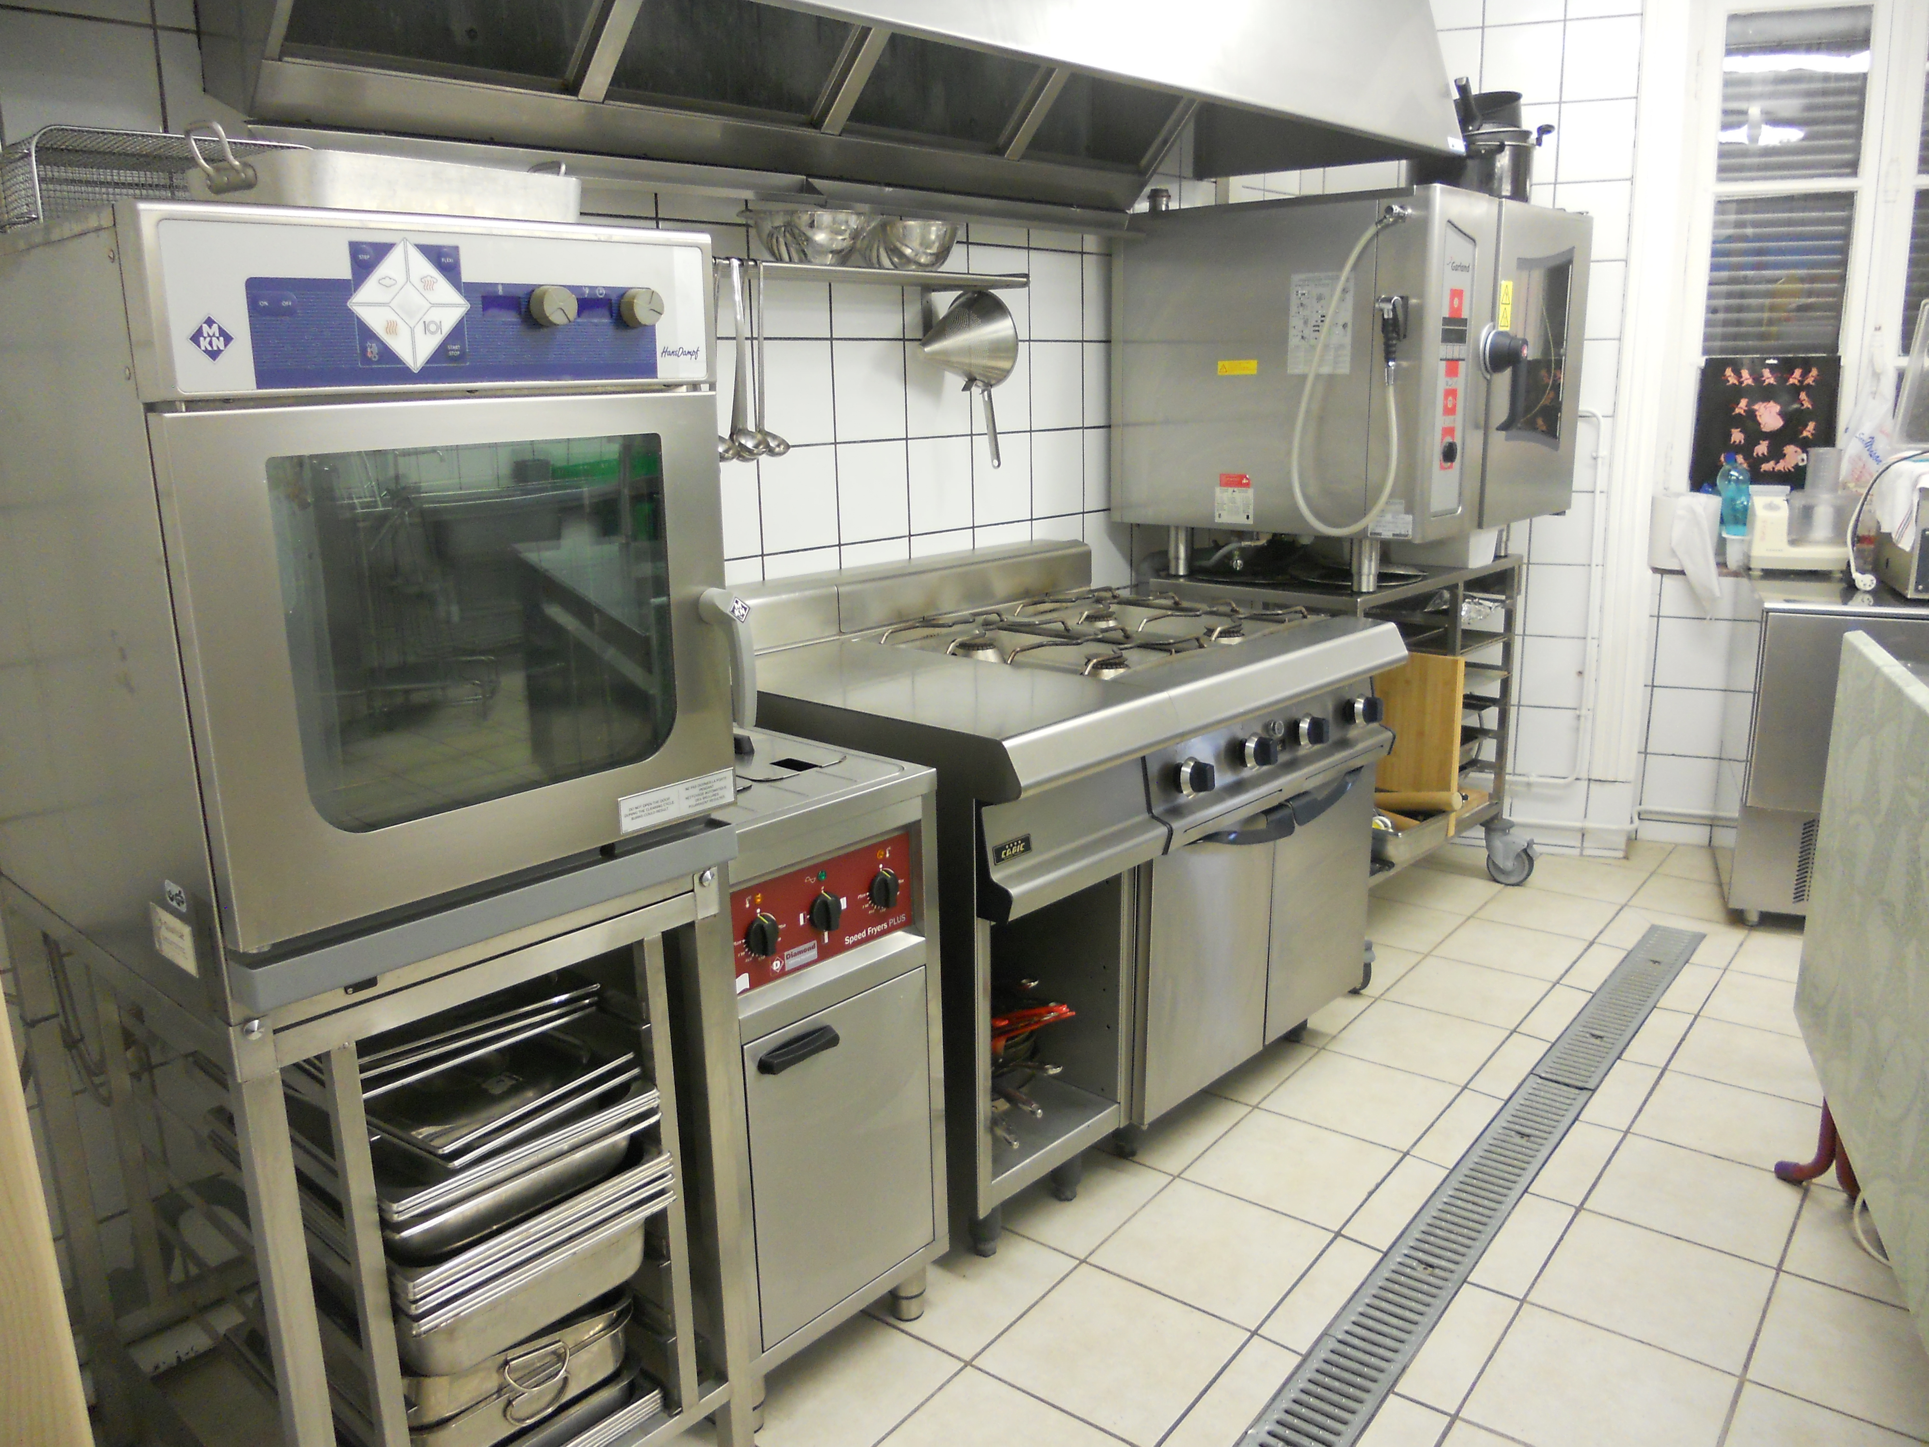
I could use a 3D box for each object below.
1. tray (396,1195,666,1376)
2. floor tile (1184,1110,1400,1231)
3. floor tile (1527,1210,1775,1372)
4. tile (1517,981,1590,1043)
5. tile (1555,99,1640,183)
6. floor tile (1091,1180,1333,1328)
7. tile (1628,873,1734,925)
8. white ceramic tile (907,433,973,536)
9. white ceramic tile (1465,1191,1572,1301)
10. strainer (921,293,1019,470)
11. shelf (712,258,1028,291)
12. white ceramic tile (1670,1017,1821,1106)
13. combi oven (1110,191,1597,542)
[{"bbox_3d":[-0.639,0.589,1.812,0.530,0.100,0.325,10,17,40],"label":"tray"},{"bbox_3d":[0.593,0.803,2.713,0.303,0.010,0.305,9,17,36],"label":"floor tile"},{"bbox_3d":[1.076,0.882,2.349,0.303,0.010,0.305,9,17,36],"label":"floor tile"},{"bbox_3d":[1.284,0.630,3.273,0.078,0.010,0.303,9,16,36],"label":"tile"},{"bbox_3d":[1.631,-1.499,3.882,0.187,0.199,0.008,4,14,19],"label":"tile"},{"bbox_3d":[0.407,0.866,2.468,0.303,0.010,0.305,9,17,36],"label":"floor tile"},{"bbox_3d":[1.931,0.467,3.915,0.293,0.010,0.302,10,17,36],"label":"tile"},{"bbox_3d":[-0.052,-0.518,3.266,0.010,0.198,0.198,11,18,41],"label":"white ceramic tile"},{"bbox_3d":[0.909,0.848,2.427,0.093,0.010,0.302,10,17,36],"label":"white ceramic tile"},{"bbox_3d":[-0.015,-0.673,2.994,0.200,0.360,0.185,4,18,40],"label":"strainer"},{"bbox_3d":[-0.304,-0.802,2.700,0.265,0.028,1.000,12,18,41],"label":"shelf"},{"bbox_3d":[1.623,0.692,3.024,0.302,0.010,0.302,10,17,36],"label":"white ceramic tile"},{"bbox_3d":[0.965,-0.870,3.678,0.795,0.715,0.928,11,18,39],"label":"combi oven"}]

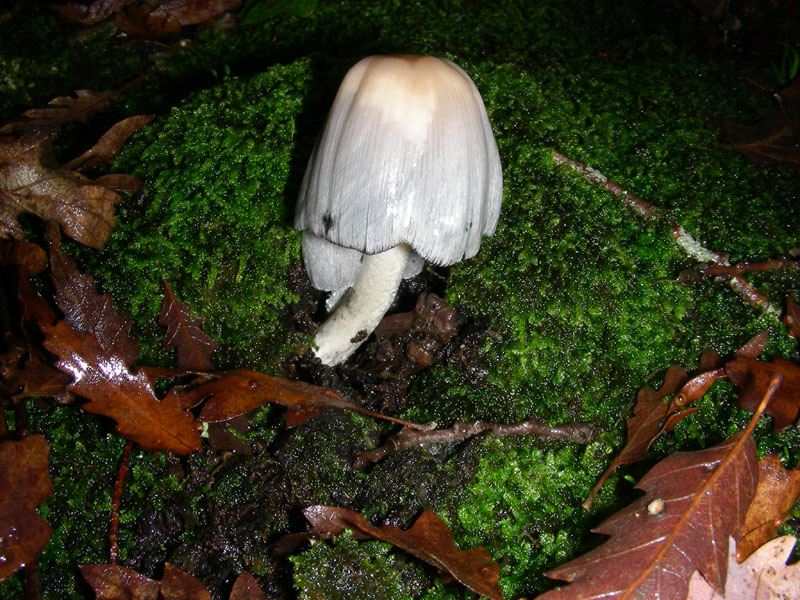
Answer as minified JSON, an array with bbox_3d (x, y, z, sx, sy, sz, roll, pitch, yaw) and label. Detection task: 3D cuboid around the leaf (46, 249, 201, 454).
[{"bbox_3d":[-0.093,0.015,0.293,0.040,0.015,0.090,-27,57,-27],"label":"leaf"}]

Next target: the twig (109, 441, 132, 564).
[{"bbox_3d":[-0.082,0.059,0.258,0.005,0.004,0.043,-5,42,-6],"label":"twig"}]

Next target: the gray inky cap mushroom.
[{"bbox_3d":[0.000,-0.032,0.300,0.069,0.106,0.070,0,37,0],"label":"gray inky cap mushroom"}]

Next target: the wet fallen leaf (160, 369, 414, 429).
[{"bbox_3d":[-0.035,0.033,0.280,0.084,0.015,0.024,10,43,7],"label":"wet fallen leaf"}]

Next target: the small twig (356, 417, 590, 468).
[{"bbox_3d":[0.024,0.043,0.270,0.075,0.009,0.014,-5,42,-4],"label":"small twig"}]

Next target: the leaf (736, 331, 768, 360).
[{"bbox_3d":[0.119,0.014,0.296,0.018,0.004,0.007,-28,49,-27],"label":"leaf"}]

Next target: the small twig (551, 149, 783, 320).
[{"bbox_3d":[0.098,-0.029,0.339,0.013,0.010,0.121,-24,49,-24],"label":"small twig"}]

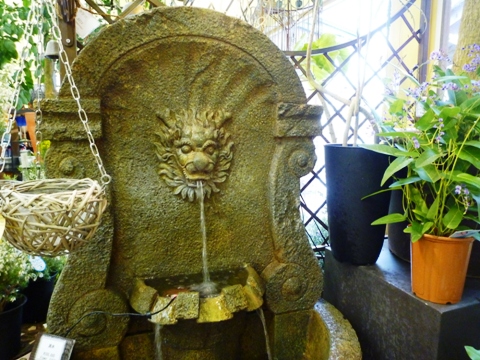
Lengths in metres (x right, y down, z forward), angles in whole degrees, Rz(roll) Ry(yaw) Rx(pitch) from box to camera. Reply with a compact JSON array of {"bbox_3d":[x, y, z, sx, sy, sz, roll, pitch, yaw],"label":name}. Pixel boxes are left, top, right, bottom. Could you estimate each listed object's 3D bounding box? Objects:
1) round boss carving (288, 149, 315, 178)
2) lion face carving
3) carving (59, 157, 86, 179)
[{"bbox_3d":[0.229,-0.059,1.258,0.108,0.110,0.040,-3,8,-20],"label":"round boss carving"},{"bbox_3d":[-0.136,-0.078,1.135,0.271,0.309,0.110,-3,8,-20],"label":"lion face carving"},{"bbox_3d":[-0.481,-0.032,0.996,0.073,0.075,0.040,-3,8,-20],"label":"carving"}]

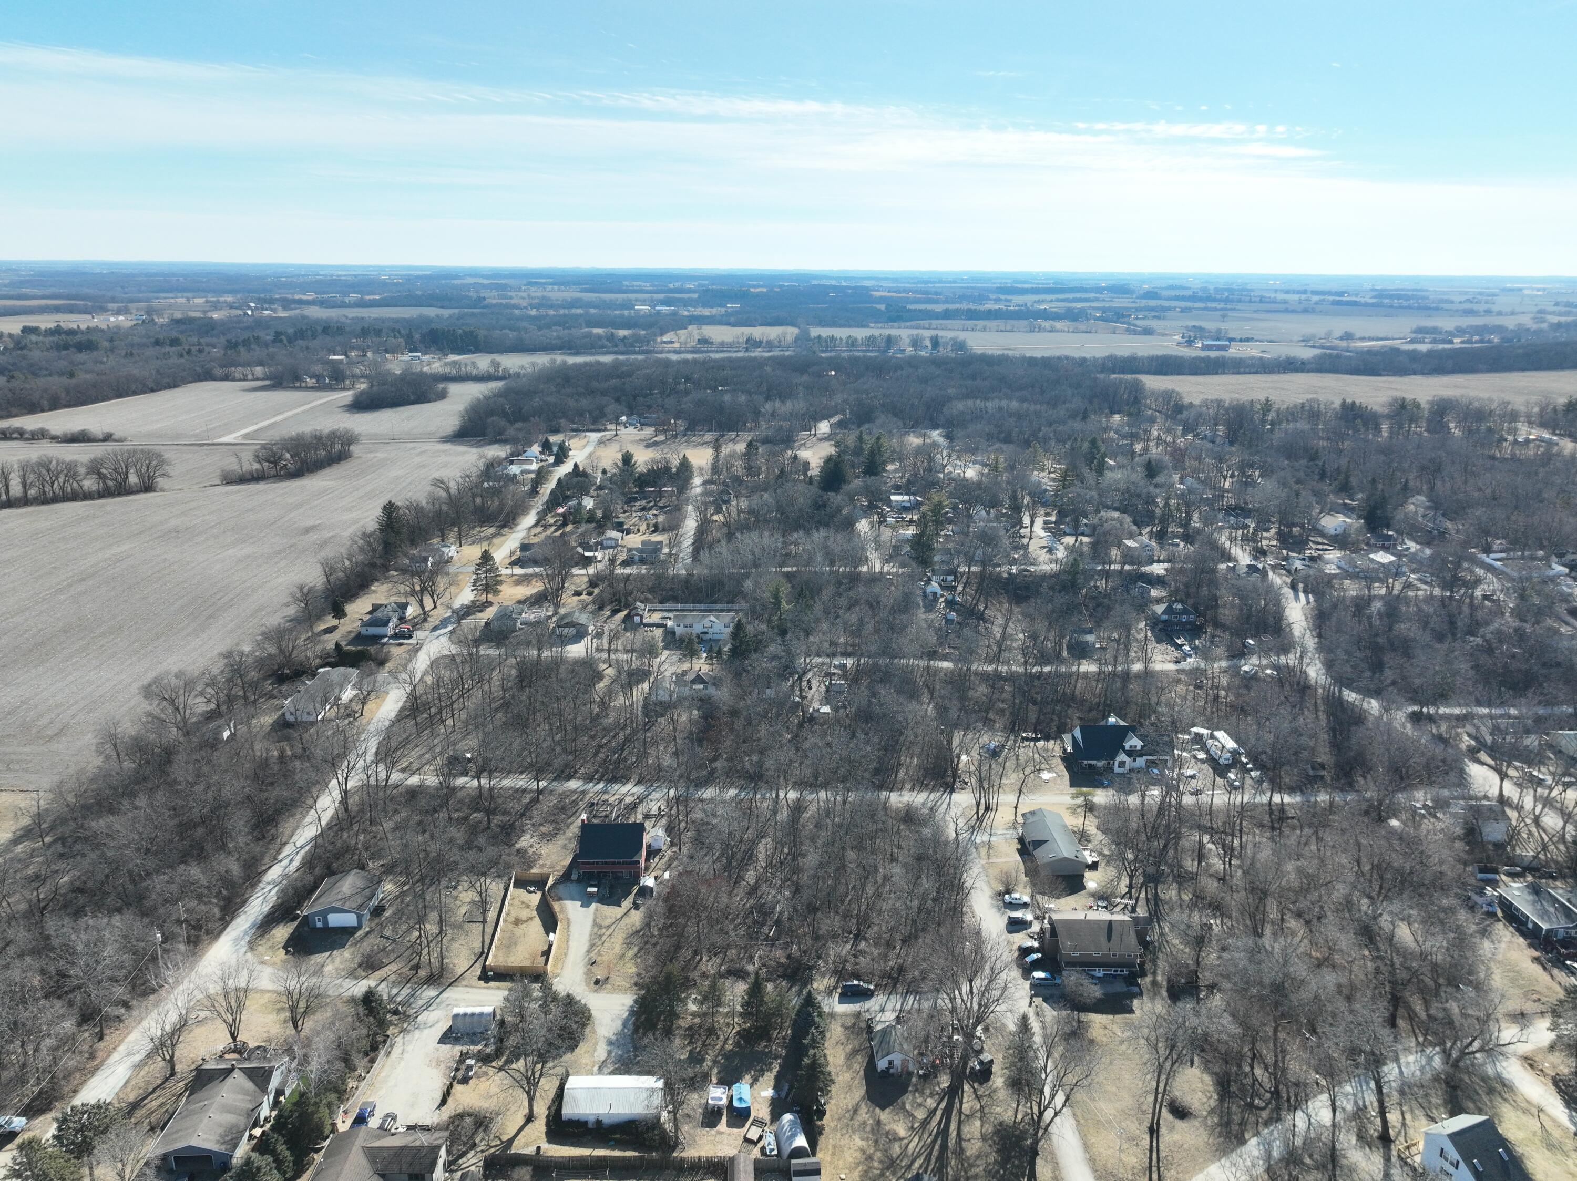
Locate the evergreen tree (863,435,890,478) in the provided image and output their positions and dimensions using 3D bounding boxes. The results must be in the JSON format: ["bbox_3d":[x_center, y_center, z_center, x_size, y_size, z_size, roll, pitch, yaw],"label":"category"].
[{"bbox_3d":[48.312,-75.607,607.767,13.705,22.744,13.705,1,17,0],"label":"evergreen tree"}]

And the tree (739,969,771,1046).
[{"bbox_3d":[-4.615,60.728,160.876,4.900,11.200,4.900,1,17,0],"label":"tree"}]

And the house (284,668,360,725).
[{"bbox_3d":[-124.561,27.237,290.577,9.888,4.742,28.754,0,17,-1],"label":"house"}]

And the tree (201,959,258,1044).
[{"bbox_3d":[-80.334,59.774,157.926,8.200,13.200,8.000,1,17,0],"label":"tree"}]

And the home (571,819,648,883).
[{"bbox_3d":[-33.860,49.414,211.865,12.208,9.080,11.098,0,17,-1],"label":"home"}]

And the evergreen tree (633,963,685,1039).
[{"bbox_3d":[-19.603,61.773,166.374,7.504,11.780,7.504,1,17,0],"label":"evergreen tree"}]

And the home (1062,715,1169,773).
[{"bbox_3d":[77.957,36.172,260.246,23.205,8.677,14.428,0,17,-1],"label":"home"}]

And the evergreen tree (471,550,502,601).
[{"bbox_3d":[-103.544,-5.263,375.595,11.011,18.566,11.011,1,17,0],"label":"evergreen tree"}]

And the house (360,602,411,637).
[{"bbox_3d":[-130.138,8.637,351.585,14.125,5.246,22.196,0,17,-1],"label":"house"}]

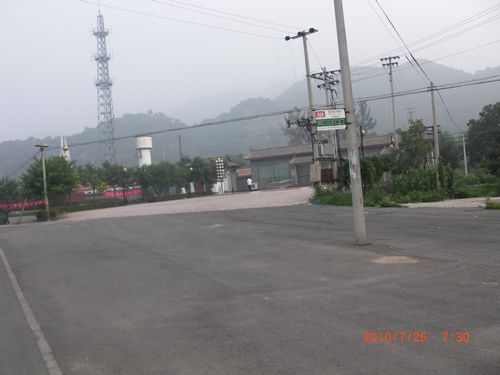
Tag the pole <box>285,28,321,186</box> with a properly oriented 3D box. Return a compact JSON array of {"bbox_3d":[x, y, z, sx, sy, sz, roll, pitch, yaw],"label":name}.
[{"bbox_3d":[3.925,-5.211,34.300,2.400,10.600,0.700,-4,1,33],"label":"pole"}]

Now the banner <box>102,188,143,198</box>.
[{"bbox_3d":[-14.712,0.692,60.000,4.700,0.650,0.080,-4,1,-9],"label":"banner"}]

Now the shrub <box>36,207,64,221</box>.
[{"bbox_3d":[-13.236,1.725,34.500,1.750,0.950,1.300,-4,1,0],"label":"shrub"}]

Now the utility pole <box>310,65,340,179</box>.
[{"bbox_3d":[5.620,-4.223,36.300,2.100,8.400,0.800,-4,1,20],"label":"utility pole"}]

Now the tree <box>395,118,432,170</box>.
[{"bbox_3d":[11.319,-2.631,36.000,2.600,4.300,2.600,-5,1,0],"label":"tree"}]

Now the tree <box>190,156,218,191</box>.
[{"bbox_3d":[-5.219,-1.305,59.000,3.000,4.300,3.000,-4,1,0],"label":"tree"}]

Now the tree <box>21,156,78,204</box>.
[{"bbox_3d":[-15.888,-0.394,41.000,4.500,4.200,4.300,-4,1,0],"label":"tree"}]

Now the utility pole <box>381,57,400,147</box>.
[{"bbox_3d":[12.142,-5.500,44.000,1.600,10.500,0.300,-4,1,0],"label":"utility pole"}]

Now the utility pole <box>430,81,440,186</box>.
[{"bbox_3d":[11.375,-3.241,31.800,0.320,6.600,0.300,-5,1,0],"label":"utility pole"}]

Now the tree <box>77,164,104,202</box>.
[{"bbox_3d":[-14.936,-0.236,49.000,2.700,3.800,2.700,-4,1,0],"label":"tree"}]

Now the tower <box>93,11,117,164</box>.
[{"bbox_3d":[-41.683,-24.808,150.000,6.000,53.000,6.000,-5,1,0],"label":"tower"}]

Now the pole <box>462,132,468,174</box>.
[{"bbox_3d":[28.246,-4.119,68.000,0.400,6.100,0.300,-5,1,0],"label":"pole"}]

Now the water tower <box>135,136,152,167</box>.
[{"bbox_3d":[-29.418,-6.274,145.000,4.700,15.800,4.700,-5,1,0],"label":"water tower"}]

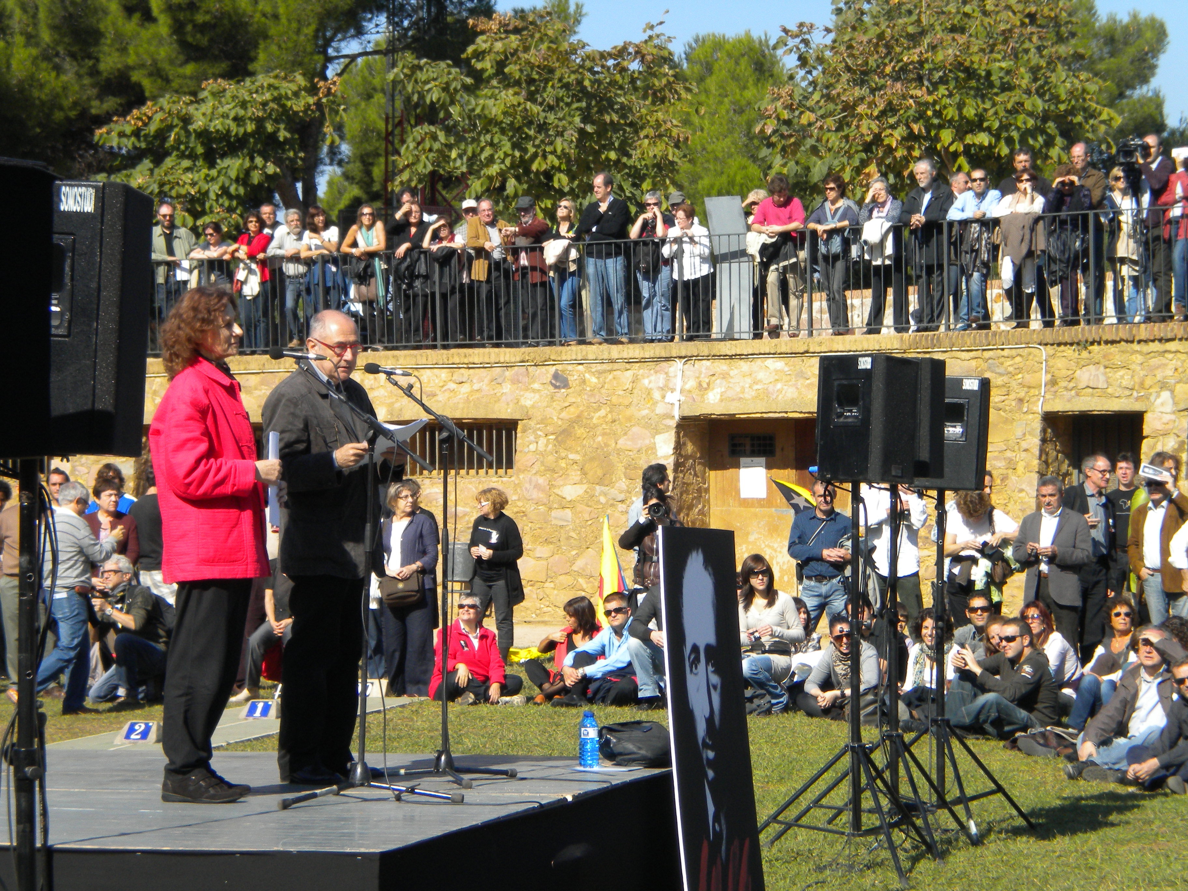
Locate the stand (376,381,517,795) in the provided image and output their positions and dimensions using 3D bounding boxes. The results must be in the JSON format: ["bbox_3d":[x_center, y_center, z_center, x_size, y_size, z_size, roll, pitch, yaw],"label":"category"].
[{"bbox_3d":[-0.543,0.464,13.050,0.530,1.489,0.520,-1,-1,3],"label":"stand"}]

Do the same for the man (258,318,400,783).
[{"bbox_3d":[-0.949,0.357,12.900,0.540,1.688,0.450,0,-1,-43],"label":"man"}]

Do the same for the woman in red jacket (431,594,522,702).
[{"bbox_3d":[-0.890,1.504,27.100,0.720,0.796,0.620,0,-1,-3],"label":"woman in red jacket"}]

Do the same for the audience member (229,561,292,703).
[{"bbox_3d":[-2.281,1.241,26.400,0.600,1.270,0.850,0,-1,20],"label":"audience member"}]

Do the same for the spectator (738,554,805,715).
[{"bbox_3d":[1.196,1.284,24.500,0.500,1.080,0.650,-1,-1,37],"label":"spectator"}]

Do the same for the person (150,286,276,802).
[{"bbox_3d":[-1.220,0.318,11.600,0.360,1.650,0.500,0,-1,16],"label":"person"}]

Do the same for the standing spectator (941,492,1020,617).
[{"bbox_3d":[2.746,1.091,25.600,0.540,1.580,0.420,0,-1,-12],"label":"standing spectator"}]

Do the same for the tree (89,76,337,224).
[{"bbox_3d":[-4.884,-2.936,47.000,3.300,3.800,3.300,0,-1,0],"label":"tree"}]

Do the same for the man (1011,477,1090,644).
[{"bbox_3d":[3.203,1.061,25.200,0.560,1.700,0.380,0,-1,18],"label":"man"}]

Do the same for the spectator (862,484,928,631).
[{"bbox_3d":[2.207,0.962,26.400,0.520,1.780,0.420,0,0,12],"label":"spectator"}]

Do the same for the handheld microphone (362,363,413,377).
[{"bbox_3d":[-0.709,-0.261,12.400,0.178,0.042,0.042,6,-1,-6],"label":"handheld microphone"}]

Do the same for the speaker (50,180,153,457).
[{"bbox_3d":[-1.131,-0.254,7.400,0.370,0.550,0.350,0,-1,10],"label":"speaker"}]

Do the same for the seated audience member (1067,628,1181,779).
[{"bbox_3d":[2.954,1.440,20.000,0.600,0.830,0.740,-1,-1,31],"label":"seated audience member"}]

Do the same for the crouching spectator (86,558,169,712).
[{"bbox_3d":[-3.460,1.394,27.000,0.620,1.100,0.500,0,-1,-35],"label":"crouching spectator"}]

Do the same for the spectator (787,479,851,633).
[{"bbox_3d":[1.663,1.085,26.400,0.520,1.680,0.380,0,-1,-6],"label":"spectator"}]

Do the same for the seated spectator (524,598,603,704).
[{"bbox_3d":[-0.226,1.512,27.000,0.580,0.765,0.750,-1,-1,30],"label":"seated spectator"}]

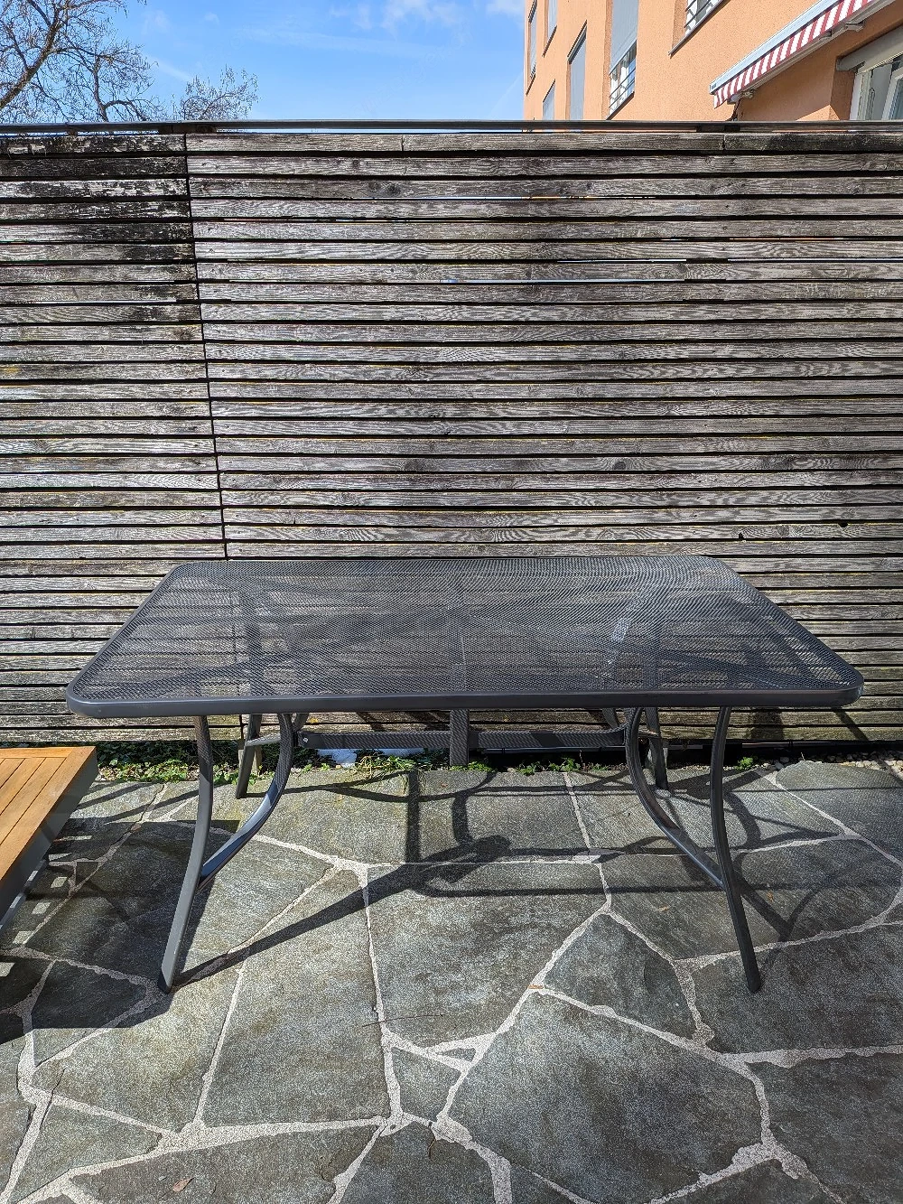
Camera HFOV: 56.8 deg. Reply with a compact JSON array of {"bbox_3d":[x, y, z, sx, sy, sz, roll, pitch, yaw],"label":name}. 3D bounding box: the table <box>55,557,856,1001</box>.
[{"bbox_3d":[0.023,0.367,2.056,1.510,0.727,0.882,-1,20,-3],"label":"table"}]

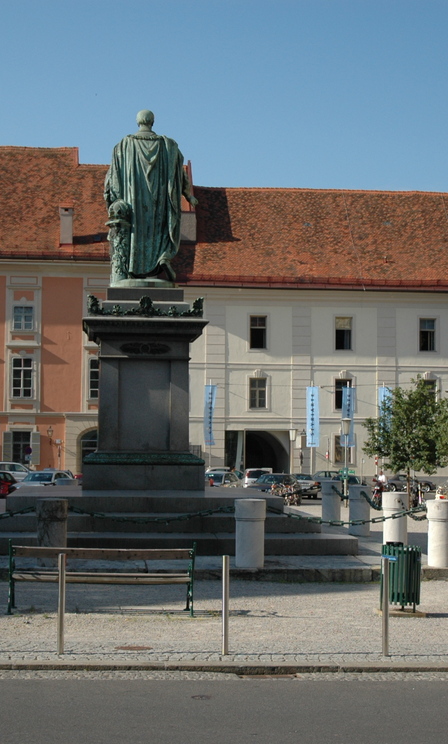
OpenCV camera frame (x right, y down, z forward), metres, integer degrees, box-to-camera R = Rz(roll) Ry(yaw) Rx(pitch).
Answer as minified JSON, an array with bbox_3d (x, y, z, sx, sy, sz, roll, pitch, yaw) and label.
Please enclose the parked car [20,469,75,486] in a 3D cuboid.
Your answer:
[{"bbox_3d":[-8.623,5.484,59.961,1.740,1.480,4.200,0,-3,15],"label":"parked car"}]

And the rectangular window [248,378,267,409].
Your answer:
[{"bbox_3d":[2.244,1.423,82.286,1.150,1.988,0.200,1,-4,-6],"label":"rectangular window"}]

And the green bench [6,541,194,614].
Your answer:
[{"bbox_3d":[-1.394,2.339,14.215,2.060,0.830,0.670,1,-3,-4],"label":"green bench"}]

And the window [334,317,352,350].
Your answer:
[{"bbox_3d":[8.729,-2.812,90.799,1.300,2.450,0.250,1,-3,-6],"label":"window"}]

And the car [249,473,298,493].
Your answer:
[{"bbox_3d":[2.471,5.695,60.962,1.740,1.450,4.300,0,-3,15],"label":"car"}]

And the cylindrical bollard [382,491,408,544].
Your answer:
[{"bbox_3d":[2.911,2.548,21.069,0.445,0.990,0.445,0,-4,0],"label":"cylindrical bollard"}]

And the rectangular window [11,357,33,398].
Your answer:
[{"bbox_3d":[-13.065,0.389,80.596,1.410,2.663,0.200,1,-4,-6],"label":"rectangular window"}]

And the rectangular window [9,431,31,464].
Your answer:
[{"bbox_3d":[-14.418,5.336,87.849,1.420,2.380,0.250,1,-3,-6],"label":"rectangular window"}]

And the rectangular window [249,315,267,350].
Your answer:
[{"bbox_3d":[2.320,-2.735,86.075,1.212,2.466,0.250,1,-3,-6],"label":"rectangular window"}]

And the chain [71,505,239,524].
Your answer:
[{"bbox_3d":[-1.094,2.150,18.750,2.541,0.310,0.080,1,-3,-6],"label":"chain"}]

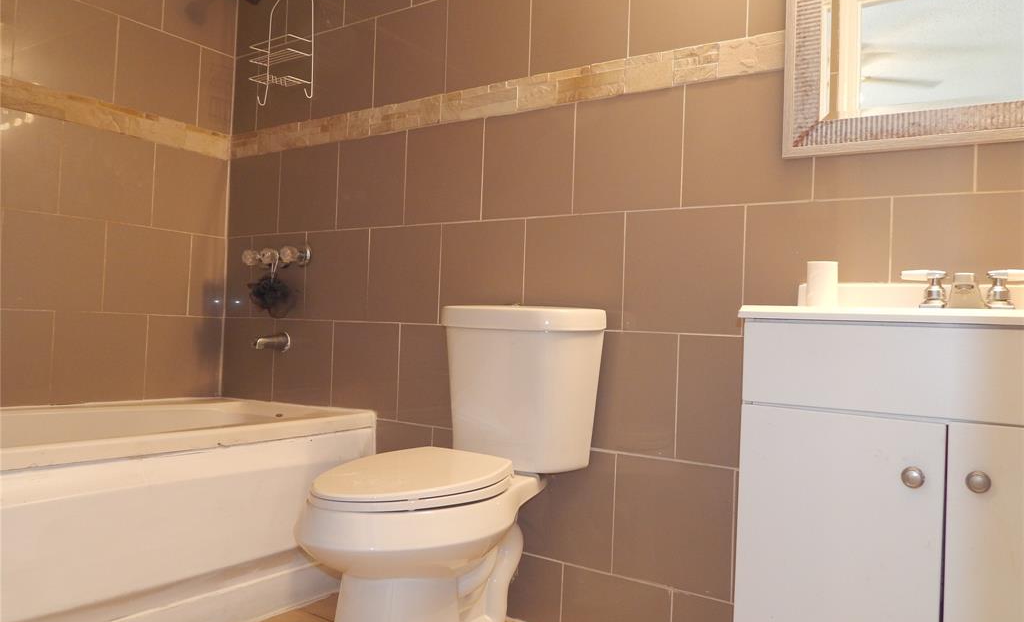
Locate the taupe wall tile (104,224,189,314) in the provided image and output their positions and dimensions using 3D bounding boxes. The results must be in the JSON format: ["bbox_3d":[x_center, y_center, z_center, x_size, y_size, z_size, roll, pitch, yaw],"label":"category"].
[{"bbox_3d":[-1.256,-0.138,2.567,0.010,0.299,0.299,1,-2,34],"label":"taupe wall tile"}]

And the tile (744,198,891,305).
[{"bbox_3d":[0.662,-0.091,1.621,0.300,0.300,0.010,1,-1,34],"label":"tile"}]

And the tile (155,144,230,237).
[{"bbox_3d":[-1.172,-0.434,2.710,0.012,0.297,0.293,1,-1,35],"label":"tile"}]

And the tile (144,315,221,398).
[{"bbox_3d":[-1.190,0.170,2.697,0.010,0.300,0.291,1,-1,36],"label":"tile"}]

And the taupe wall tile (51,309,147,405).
[{"bbox_3d":[-1.352,0.157,2.436,0.010,0.294,0.299,1,-2,34],"label":"taupe wall tile"}]

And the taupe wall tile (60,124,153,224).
[{"bbox_3d":[-1.342,-0.445,2.463,0.012,0.297,0.300,1,-1,35],"label":"taupe wall tile"}]

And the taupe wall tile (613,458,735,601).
[{"bbox_3d":[0.387,0.510,1.773,0.299,0.304,0.010,1,-2,34],"label":"taupe wall tile"}]

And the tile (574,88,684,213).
[{"bbox_3d":[0.295,-0.399,1.877,0.299,0.294,0.010,1,-2,34],"label":"tile"}]

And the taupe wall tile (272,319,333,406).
[{"bbox_3d":[-0.722,0.183,2.559,0.300,0.300,0.010,1,-1,34],"label":"taupe wall tile"}]

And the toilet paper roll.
[{"bbox_3d":[0.613,-0.047,1.462,0.060,0.100,0.060,1,-1,35],"label":"toilet paper roll"}]

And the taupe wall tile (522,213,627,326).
[{"bbox_3d":[0.159,-0.102,1.957,0.299,0.299,0.010,1,-2,34],"label":"taupe wall tile"}]

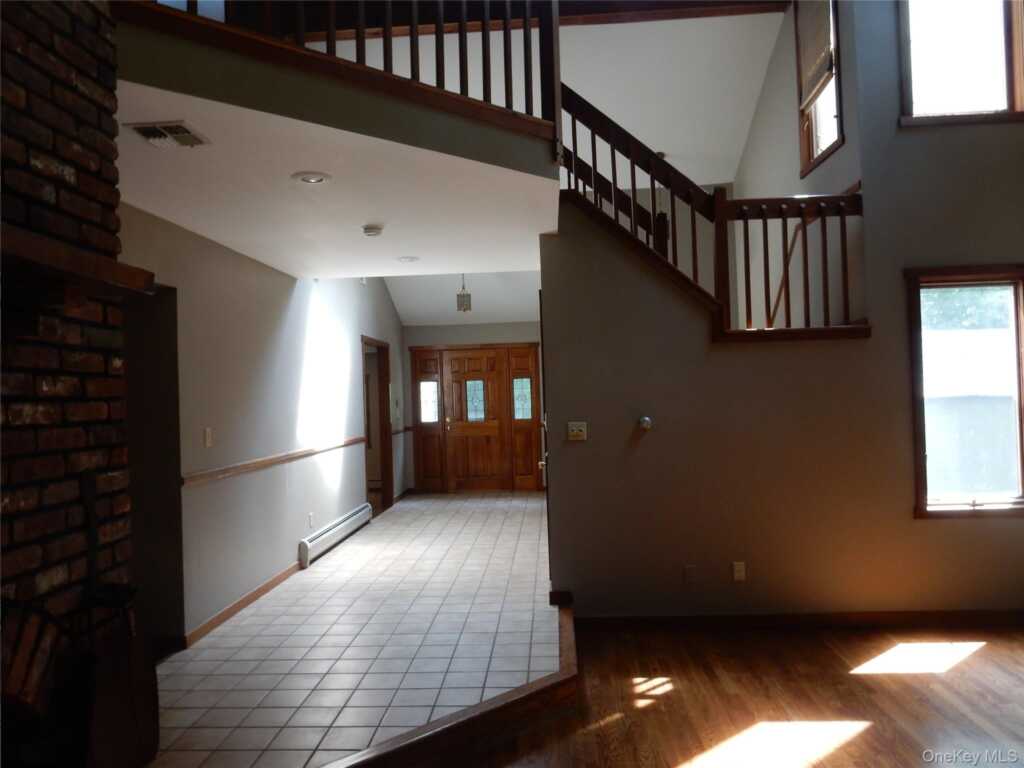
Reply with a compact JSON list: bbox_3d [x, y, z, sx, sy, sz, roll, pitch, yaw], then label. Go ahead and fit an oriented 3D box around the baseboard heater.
[{"bbox_3d":[-1.669,1.434,7.263,0.070,0.209,2.296,-2,-1,3],"label":"baseboard heater"}]

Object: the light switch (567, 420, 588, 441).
[{"bbox_3d":[0.430,0.309,4.856,0.118,0.118,0.012,-2,-1,3],"label":"light switch"}]

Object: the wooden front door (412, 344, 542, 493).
[{"bbox_3d":[-0.514,0.496,10.575,1.872,2.099,0.140,-2,-1,3],"label":"wooden front door"}]

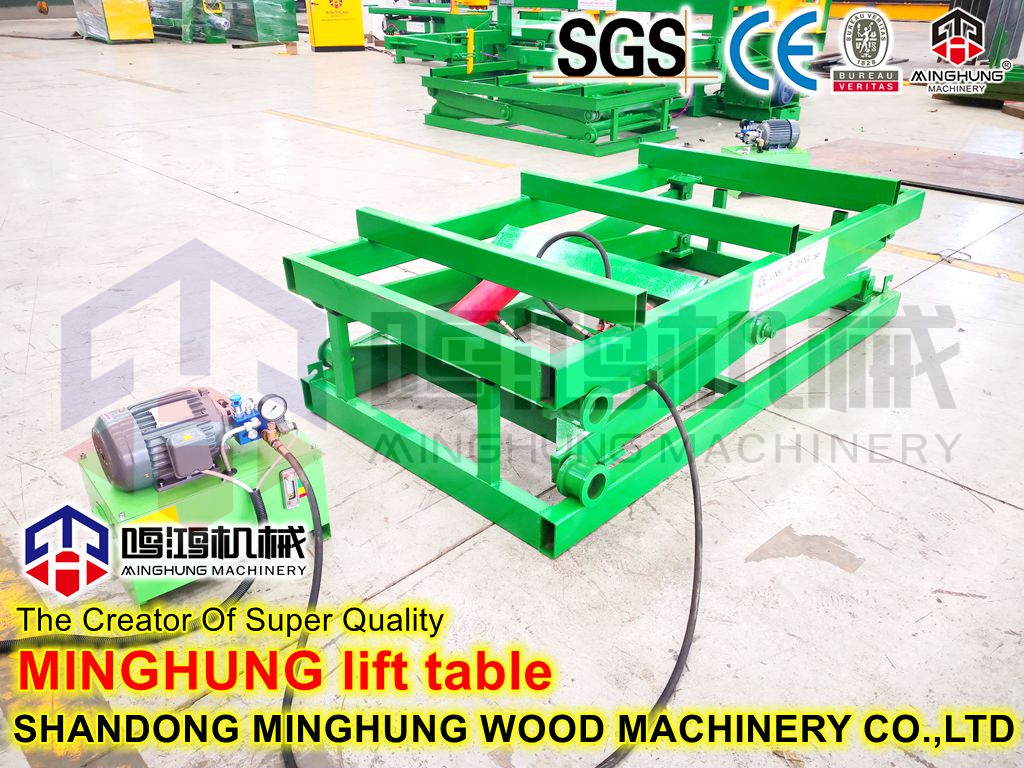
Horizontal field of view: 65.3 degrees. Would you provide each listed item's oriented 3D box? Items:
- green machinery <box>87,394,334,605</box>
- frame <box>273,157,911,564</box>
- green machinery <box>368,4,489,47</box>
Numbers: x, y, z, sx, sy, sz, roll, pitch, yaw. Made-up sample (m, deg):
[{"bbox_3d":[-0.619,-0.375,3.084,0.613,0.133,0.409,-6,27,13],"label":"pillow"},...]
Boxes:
[{"bbox_3d":[-0.840,0.233,2.182,0.526,0.511,0.358,-20,33,-33],"label":"green machinery"},{"bbox_3d":[0.490,-0.415,3.203,1.283,0.682,2.375,24,36,39],"label":"frame"},{"bbox_3d":[-1.798,-7.969,17.886,3.000,0.840,1.300,24,36,39],"label":"green machinery"}]

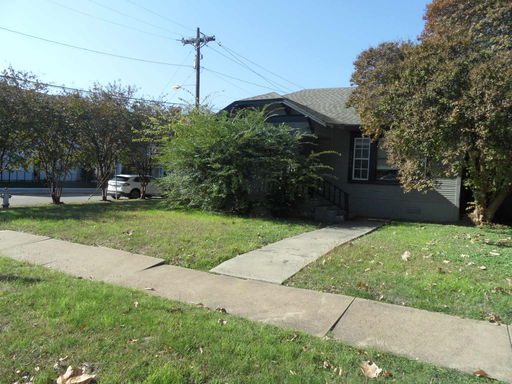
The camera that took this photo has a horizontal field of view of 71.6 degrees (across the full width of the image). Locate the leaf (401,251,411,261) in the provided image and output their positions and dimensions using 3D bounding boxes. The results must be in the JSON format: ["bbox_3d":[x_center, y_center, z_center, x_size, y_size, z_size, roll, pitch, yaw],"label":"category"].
[{"bbox_3d":[2.868,1.217,6.809,0.170,0.130,0.100,3,3,23],"label":"leaf"}]

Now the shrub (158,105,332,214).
[{"bbox_3d":[-0.459,-1.144,14.644,6.100,3.950,2.800,3,3,25],"label":"shrub"}]

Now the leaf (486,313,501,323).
[{"bbox_3d":[2.644,1.396,3.952,0.150,0.055,0.120,4,4,35],"label":"leaf"}]

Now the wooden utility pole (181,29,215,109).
[{"bbox_3d":[-4.308,-5.803,26.116,2.500,12.253,0.500,3,3,25],"label":"wooden utility pole"}]

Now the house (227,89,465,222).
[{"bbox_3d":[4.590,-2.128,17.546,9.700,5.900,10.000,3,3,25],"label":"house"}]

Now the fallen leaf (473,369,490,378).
[{"bbox_3d":[1.791,1.440,2.820,0.135,0.035,0.100,4,4,34],"label":"fallen leaf"}]

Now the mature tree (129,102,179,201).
[{"bbox_3d":[-6.040,-2.330,20.715,3.000,5.579,3.000,3,3,25],"label":"mature tree"}]

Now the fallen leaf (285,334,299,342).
[{"bbox_3d":[0.333,1.373,3.328,0.125,0.035,0.090,2,3,7],"label":"fallen leaf"}]

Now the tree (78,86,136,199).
[{"bbox_3d":[-7.998,-2.607,18.991,3.200,6.199,3.200,3,3,25],"label":"tree"}]

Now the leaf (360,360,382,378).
[{"bbox_3d":[0.914,1.401,2.808,0.165,0.065,0.150,3,3,19],"label":"leaf"}]

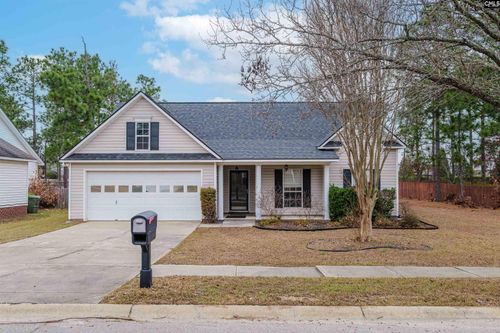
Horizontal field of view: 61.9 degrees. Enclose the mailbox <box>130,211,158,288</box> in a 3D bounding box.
[{"bbox_3d":[-1.730,1.383,6.902,0.260,1.250,0.560,0,-2,4],"label":"mailbox"}]

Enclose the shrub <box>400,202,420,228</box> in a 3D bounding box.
[{"bbox_3d":[6.240,1.906,16.200,0.800,1.000,0.800,0,-2,0],"label":"shrub"}]

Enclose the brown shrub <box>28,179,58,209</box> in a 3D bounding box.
[{"bbox_3d":[-13.300,1.740,26.800,2.050,1.930,1.900,0,-2,0],"label":"brown shrub"}]

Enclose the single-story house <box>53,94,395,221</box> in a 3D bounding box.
[{"bbox_3d":[-0.490,-0.521,23.437,14.700,6.240,12.600,0,-2,0],"label":"single-story house"}]

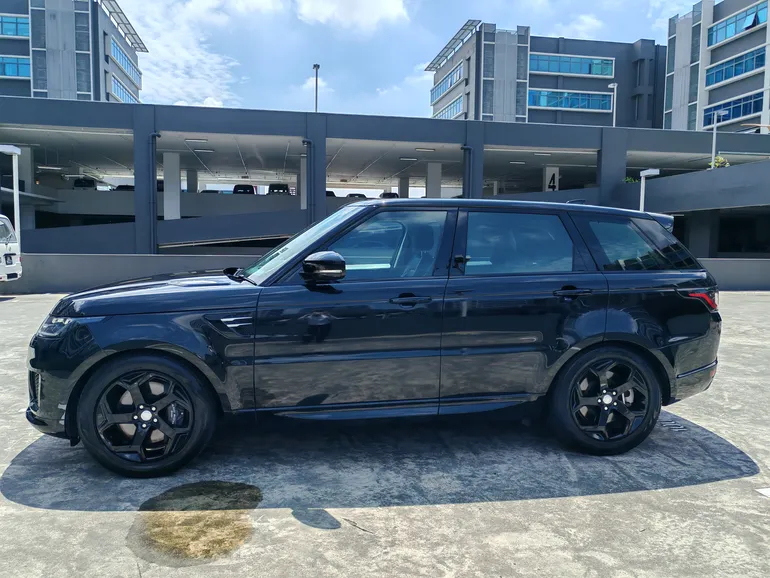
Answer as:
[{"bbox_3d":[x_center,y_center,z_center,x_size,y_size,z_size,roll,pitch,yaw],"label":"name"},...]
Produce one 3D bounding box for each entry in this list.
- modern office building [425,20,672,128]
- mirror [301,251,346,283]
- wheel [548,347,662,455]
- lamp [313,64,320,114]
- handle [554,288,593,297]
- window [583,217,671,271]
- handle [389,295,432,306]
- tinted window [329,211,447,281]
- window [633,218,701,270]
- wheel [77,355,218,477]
[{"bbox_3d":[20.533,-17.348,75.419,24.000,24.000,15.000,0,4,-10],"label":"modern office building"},{"bbox_3d":[-0.365,-0.132,3.636,0.255,0.195,0.170,0,4,-9],"label":"mirror"},{"bbox_3d":[1.466,0.732,4.106,0.765,0.765,0.275,0,4,-9],"label":"wheel"},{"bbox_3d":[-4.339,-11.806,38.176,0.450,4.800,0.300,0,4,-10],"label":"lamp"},{"bbox_3d":[1.210,0.024,3.884,0.265,0.045,0.060,0,4,-9],"label":"handle"},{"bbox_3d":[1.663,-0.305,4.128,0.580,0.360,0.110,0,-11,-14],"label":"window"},{"bbox_3d":[0.165,0.069,3.724,0.260,0.050,0.060,0,4,-9],"label":"handle"},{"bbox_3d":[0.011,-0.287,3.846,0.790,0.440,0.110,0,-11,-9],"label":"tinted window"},{"bbox_3d":[1.974,-0.308,4.212,0.490,0.360,0.120,-1,-10,-21],"label":"window"},{"bbox_3d":[-1.422,0.735,3.655,0.765,0.765,0.275,0,4,-9],"label":"wheel"}]

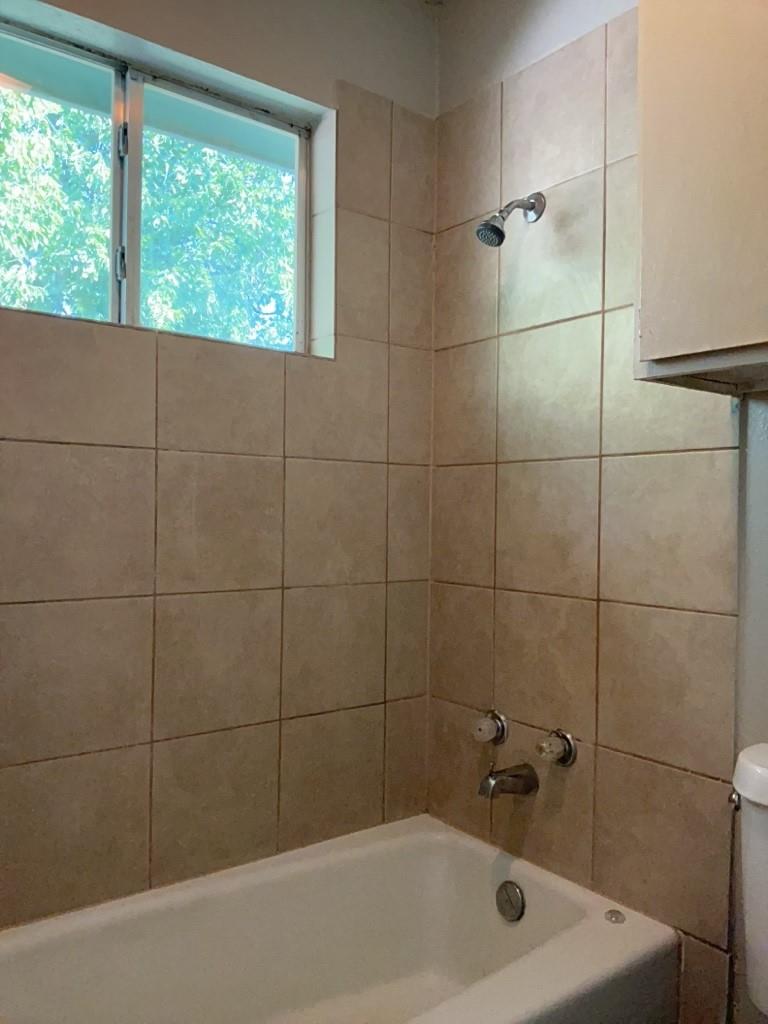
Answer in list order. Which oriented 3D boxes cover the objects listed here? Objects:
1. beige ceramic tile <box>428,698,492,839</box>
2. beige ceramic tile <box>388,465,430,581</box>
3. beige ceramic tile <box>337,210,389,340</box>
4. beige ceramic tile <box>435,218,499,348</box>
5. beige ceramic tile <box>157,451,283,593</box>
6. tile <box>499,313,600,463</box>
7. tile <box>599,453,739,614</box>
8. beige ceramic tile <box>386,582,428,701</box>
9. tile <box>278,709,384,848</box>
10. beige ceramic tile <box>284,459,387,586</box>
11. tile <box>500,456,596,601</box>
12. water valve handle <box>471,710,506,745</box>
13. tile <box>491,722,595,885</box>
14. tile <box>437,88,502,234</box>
[{"bbox_3d":[0.195,0.648,2.047,0.010,0.307,0.237,1,0,-38],"label":"beige ceramic tile"},{"bbox_3d":[0.065,0.030,2.099,0.144,0.304,0.010,1,0,-37],"label":"beige ceramic tile"},{"bbox_3d":[-0.052,-0.590,2.005,0.165,0.308,0.010,1,0,-37],"label":"beige ceramic tile"},{"bbox_3d":[0.214,-0.587,2.060,0.012,0.305,0.239,1,0,-38],"label":"beige ceramic tile"},{"bbox_3d":[-0.362,0.024,1.786,0.305,0.305,0.012,1,0,-38],"label":"beige ceramic tile"},{"bbox_3d":[0.373,-0.270,1.812,0.020,0.302,0.299,1,0,-38],"label":"tile"},{"bbox_3d":[0.554,0.036,1.572,0.020,0.300,0.301,1,0,-38],"label":"tile"},{"bbox_3d":[0.060,0.337,2.099,0.144,0.304,0.010,1,0,-37],"label":"beige ceramic tile"},{"bbox_3d":[-0.124,0.643,1.961,0.304,0.307,0.010,1,0,-37],"label":"tile"},{"bbox_3d":[-0.116,0.027,1.939,0.300,0.300,0.020,1,0,-38],"label":"beige ceramic tile"},{"bbox_3d":[0.374,0.034,1.842,0.012,0.305,0.305,1,0,-38],"label":"tile"},{"bbox_3d":[0.251,0.522,1.925,0.055,0.080,0.080,1,0,-38],"label":"water valve handle"},{"bbox_3d":[0.363,0.650,1.831,0.010,0.307,0.304,1,0,-38],"label":"tile"},{"bbox_3d":[0.218,-0.898,2.059,0.012,0.309,0.239,1,0,-38],"label":"tile"}]

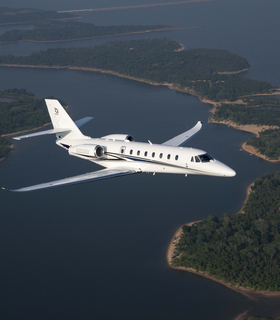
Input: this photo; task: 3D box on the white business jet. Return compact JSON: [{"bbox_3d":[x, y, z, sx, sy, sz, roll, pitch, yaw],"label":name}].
[{"bbox_3d":[-0.639,-1.690,62.984,19.350,5.320,22.050,7,18,43],"label":"white business jet"}]

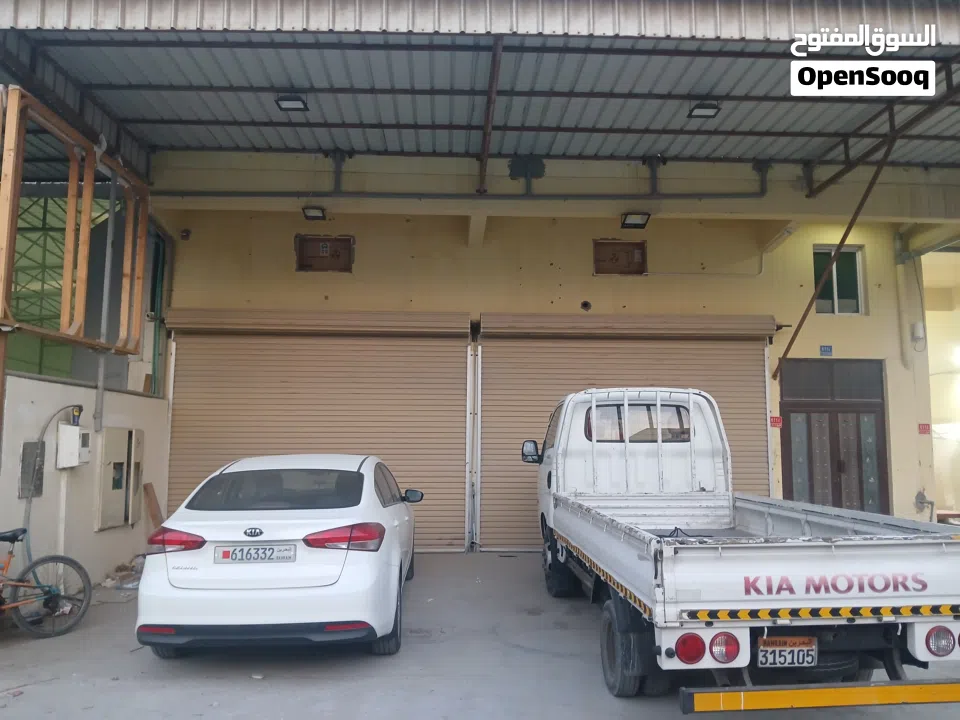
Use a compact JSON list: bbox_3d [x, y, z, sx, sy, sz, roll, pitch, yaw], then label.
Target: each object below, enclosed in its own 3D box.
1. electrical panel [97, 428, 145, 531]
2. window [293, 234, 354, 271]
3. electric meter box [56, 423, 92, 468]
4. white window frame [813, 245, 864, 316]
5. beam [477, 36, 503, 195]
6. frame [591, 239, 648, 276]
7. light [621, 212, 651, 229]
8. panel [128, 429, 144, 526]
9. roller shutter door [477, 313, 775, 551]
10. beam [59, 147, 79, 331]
[{"bbox_3d":[-4.221,1.397,8.532,0.100,1.130,0.970,0,-6,-2],"label":"electrical panel"},{"bbox_3d":[-2.248,-1.538,10.479,0.860,0.538,0.120,0,-6,-2],"label":"window"},{"bbox_3d":[-4.129,0.869,7.365,0.210,0.463,0.260,0,-6,-2],"label":"electric meter box"},{"bbox_3d":[5.343,-1.181,10.729,0.711,1.029,0.100,0,-6,-2],"label":"white window frame"},{"bbox_3d":[0.085,-2.372,7.507,0.070,0.090,3.204,1,-9,-2],"label":"beam"},{"bbox_3d":[2.051,-1.497,10.598,0.782,0.545,0.120,0,-6,-2],"label":"frame"},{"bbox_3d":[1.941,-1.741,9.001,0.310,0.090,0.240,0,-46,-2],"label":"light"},{"bbox_3d":[-4.203,1.423,8.771,0.080,1.130,0.500,1,-6,-8],"label":"panel"},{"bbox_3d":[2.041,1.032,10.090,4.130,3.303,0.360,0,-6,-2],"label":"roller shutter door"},{"bbox_3d":[-4.218,-1.228,7.410,0.090,1.903,0.060,0,-6,-2],"label":"beam"}]

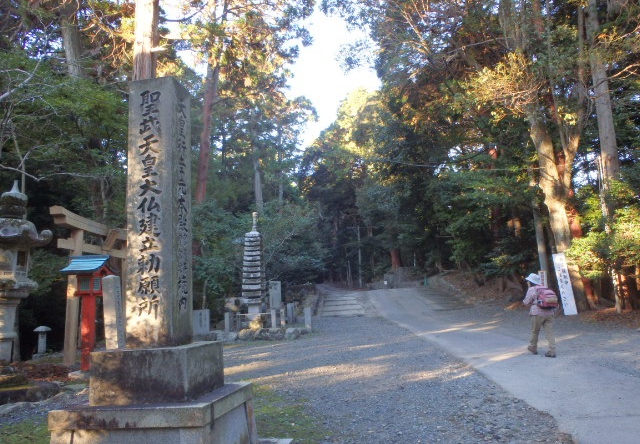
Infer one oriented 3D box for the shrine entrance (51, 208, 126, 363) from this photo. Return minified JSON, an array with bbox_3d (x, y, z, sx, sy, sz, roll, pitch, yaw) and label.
[{"bbox_3d":[-4.990,1.519,11.921,0.450,3.280,3.050,-6,-11,15],"label":"shrine entrance"}]

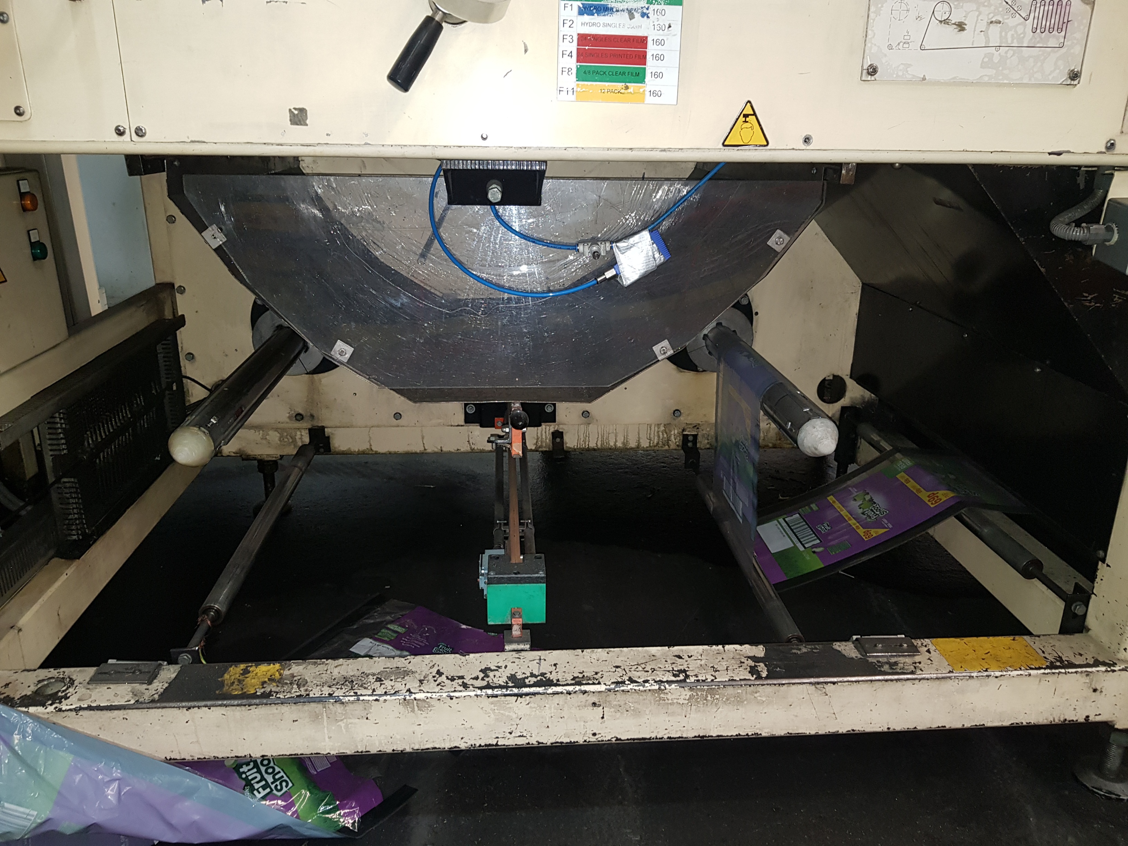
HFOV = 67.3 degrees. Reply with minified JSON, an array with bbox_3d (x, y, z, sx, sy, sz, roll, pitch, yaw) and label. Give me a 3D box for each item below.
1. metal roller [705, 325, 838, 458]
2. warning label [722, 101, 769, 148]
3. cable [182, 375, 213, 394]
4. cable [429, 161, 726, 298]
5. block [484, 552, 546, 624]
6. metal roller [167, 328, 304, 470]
[{"bbox_3d":[0.399,-0.076,1.692,0.075,0.075,0.670,-1,20,-4],"label":"metal roller"},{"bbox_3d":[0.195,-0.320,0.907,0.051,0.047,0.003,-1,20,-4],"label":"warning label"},{"bbox_3d":[-0.843,-0.090,1.948,0.070,0.043,0.040,-1,20,-4],"label":"cable"},{"bbox_3d":[0.019,-0.279,1.212,0.420,0.201,0.100,-1,20,-4],"label":"cable"},{"bbox_3d":[-0.078,0.262,1.337,0.094,0.087,0.065,-1,20,-4],"label":"block"},{"bbox_3d":[-0.606,-0.064,1.619,0.075,0.075,0.670,-1,20,-4],"label":"metal roller"}]

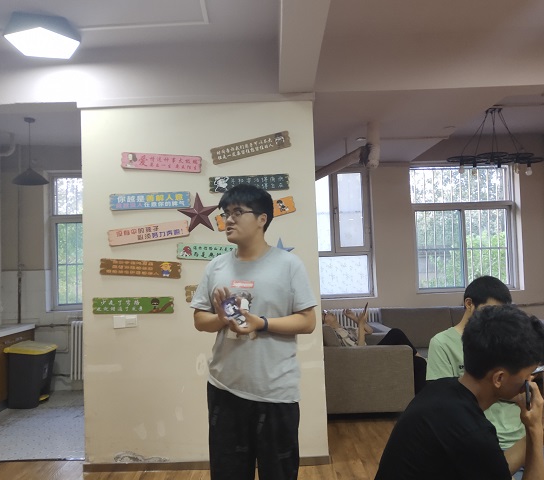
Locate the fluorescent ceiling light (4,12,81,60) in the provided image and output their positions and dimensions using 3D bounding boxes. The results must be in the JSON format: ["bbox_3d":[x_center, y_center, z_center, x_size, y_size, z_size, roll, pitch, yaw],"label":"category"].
[{"bbox_3d":[-1.591,-1.413,3.366,0.505,0.105,0.495,-2,-4,1],"label":"fluorescent ceiling light"}]

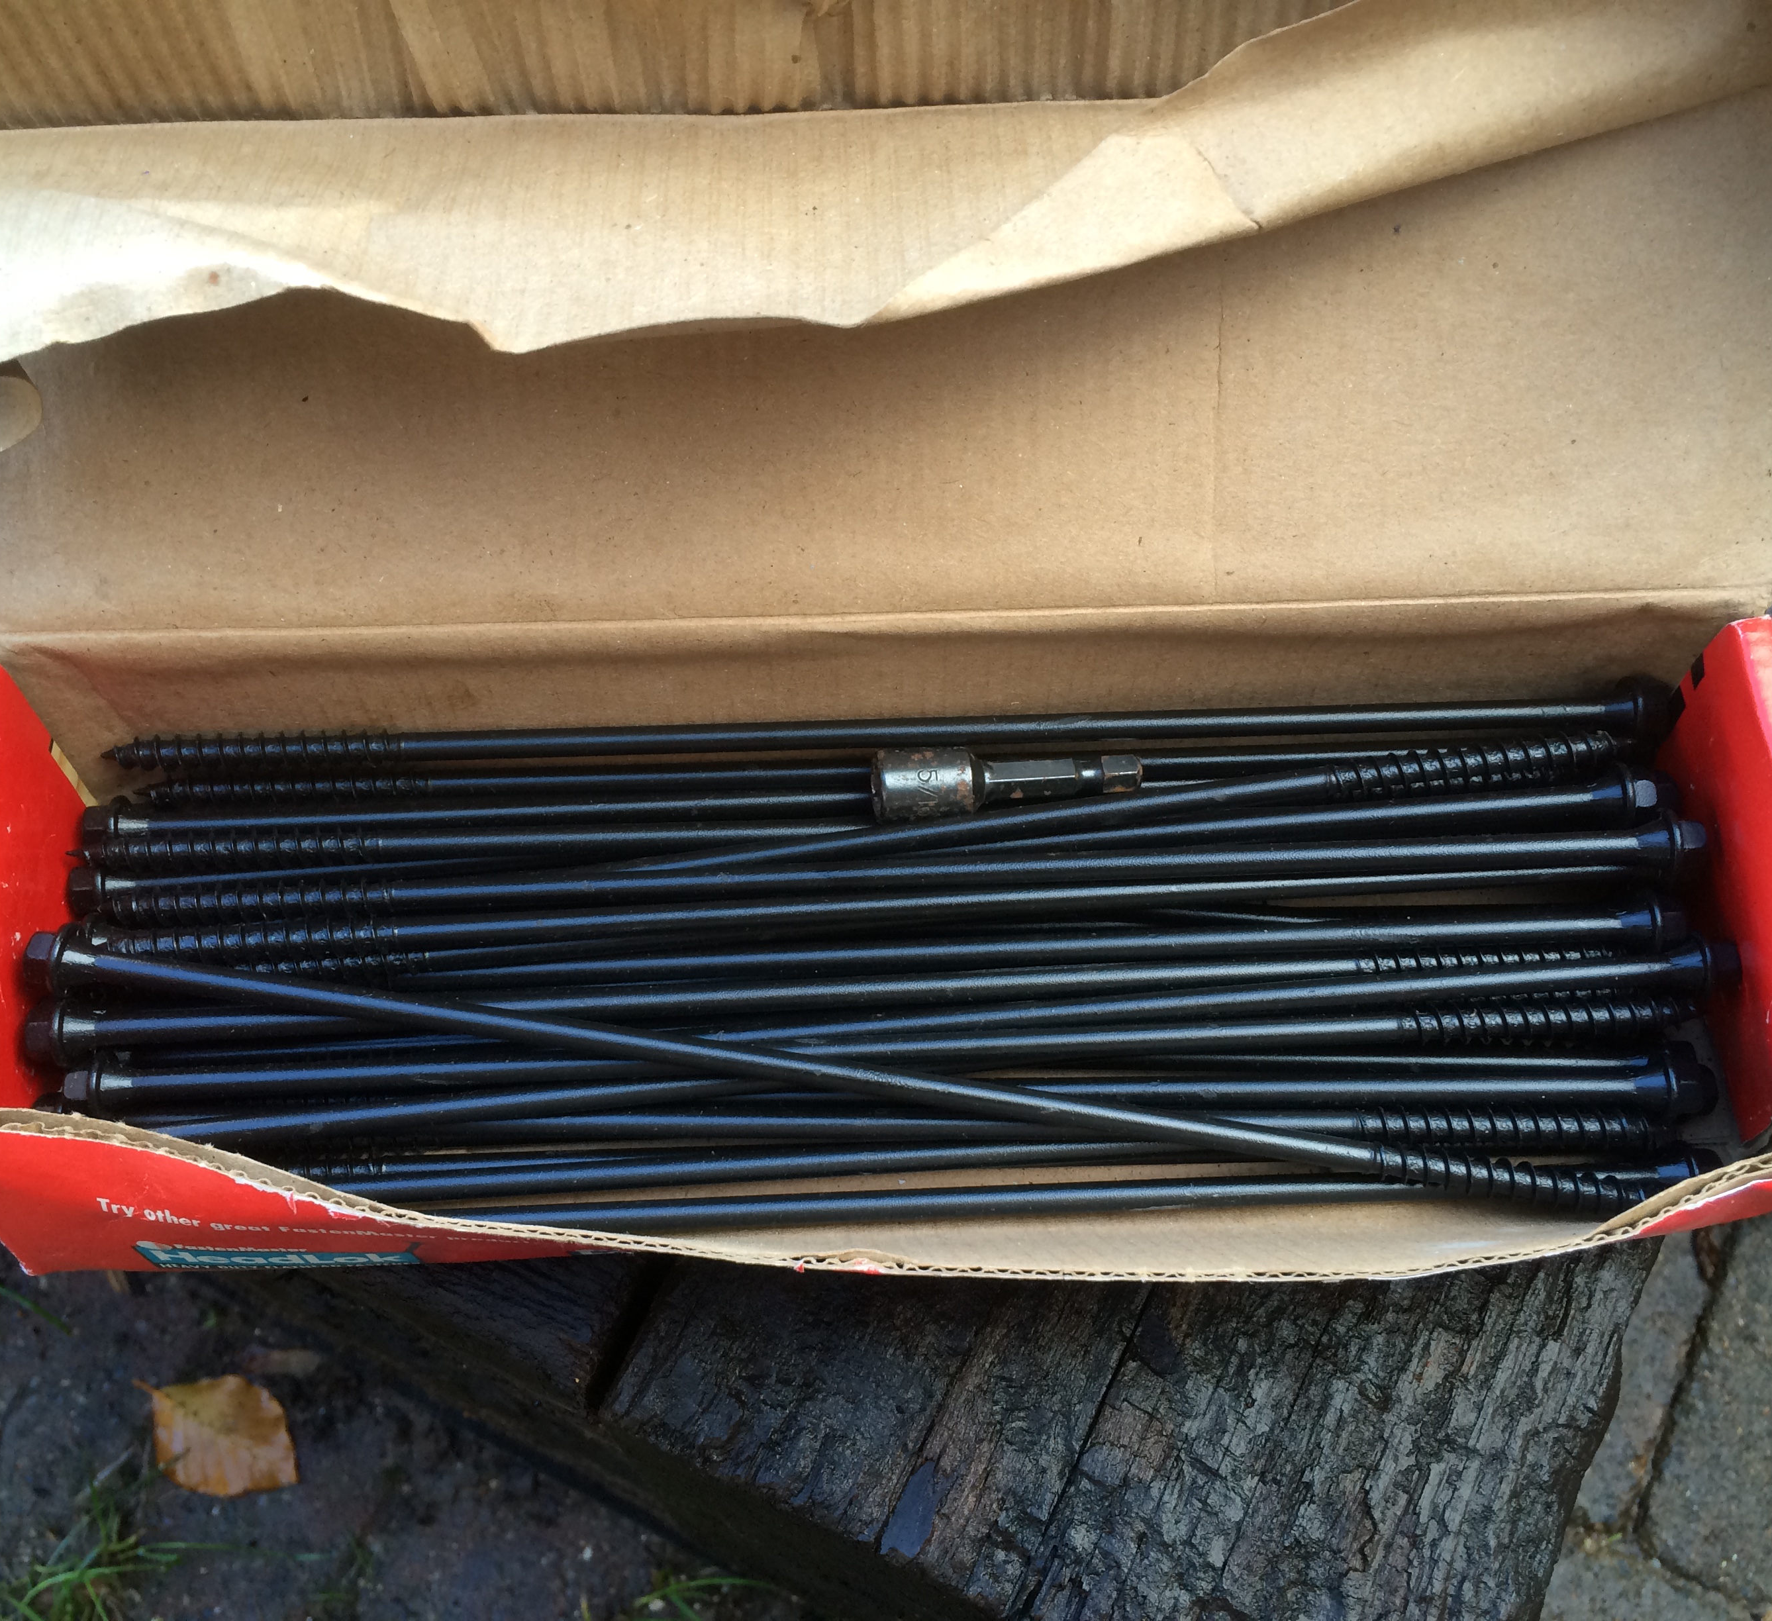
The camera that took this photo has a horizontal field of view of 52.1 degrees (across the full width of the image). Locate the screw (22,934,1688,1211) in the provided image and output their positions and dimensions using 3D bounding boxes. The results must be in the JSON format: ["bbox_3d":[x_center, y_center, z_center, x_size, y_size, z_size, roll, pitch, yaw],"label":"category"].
[{"bbox_3d":[-0.011,0.041,0.279,0.260,0.011,0.011,8,61,6],"label":"screw"}]

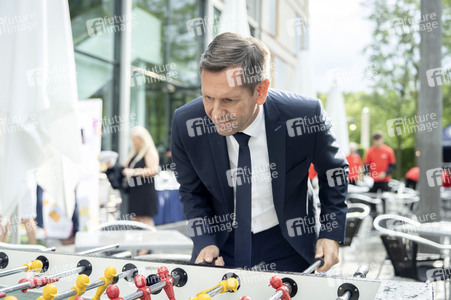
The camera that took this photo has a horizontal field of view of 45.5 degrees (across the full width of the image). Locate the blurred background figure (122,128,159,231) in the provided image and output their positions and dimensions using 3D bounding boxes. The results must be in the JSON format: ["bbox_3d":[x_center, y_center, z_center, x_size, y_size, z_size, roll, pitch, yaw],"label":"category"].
[{"bbox_3d":[-1.130,0.545,7.150,0.450,1.720,0.450,2,-2,-21],"label":"blurred background figure"}]

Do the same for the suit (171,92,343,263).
[{"bbox_3d":[0.150,0.508,1.790,0.600,1.380,0.620,0,-2,16],"label":"suit"}]

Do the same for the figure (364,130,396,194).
[{"bbox_3d":[2.480,0.619,8.600,0.530,1.770,0.380,1,-2,5],"label":"figure"}]

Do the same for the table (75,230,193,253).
[{"bbox_3d":[-0.610,0.934,3.500,0.700,0.730,0.700,1,-2,-13],"label":"table"}]

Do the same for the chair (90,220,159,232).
[{"bbox_3d":[-0.790,0.938,4.200,0.560,0.760,0.570,1,-2,-12],"label":"chair"}]

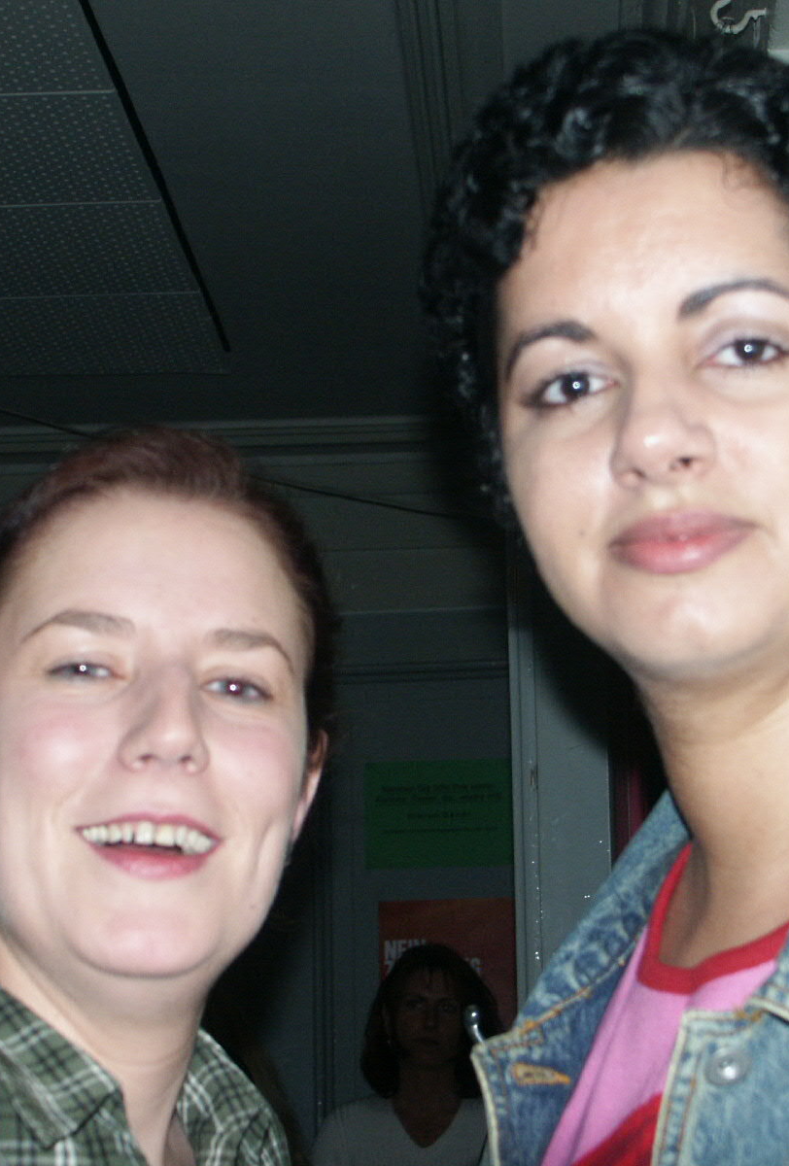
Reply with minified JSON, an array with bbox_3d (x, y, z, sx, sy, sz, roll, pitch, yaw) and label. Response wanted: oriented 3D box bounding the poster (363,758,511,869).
[{"bbox_3d":[0.086,0.459,4.732,0.297,0.210,0.010,-2,-13,7],"label":"poster"}]

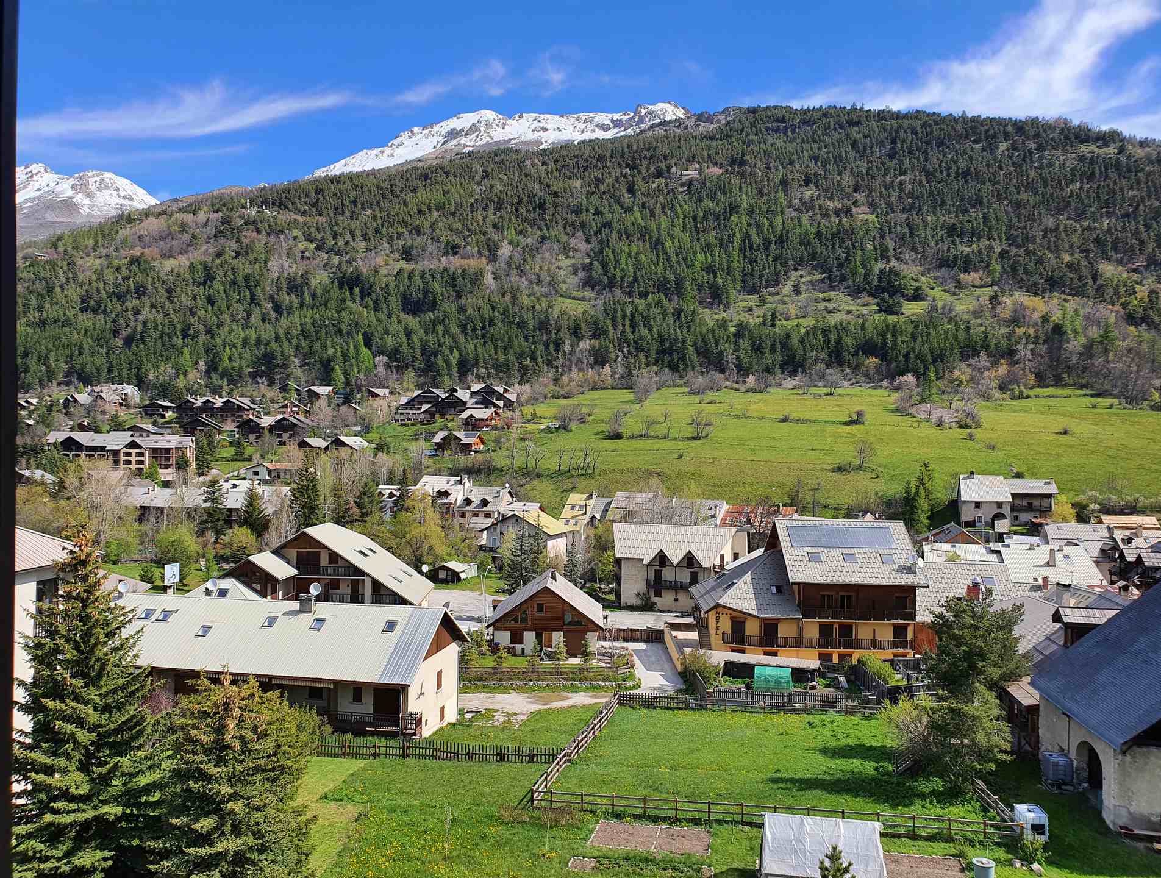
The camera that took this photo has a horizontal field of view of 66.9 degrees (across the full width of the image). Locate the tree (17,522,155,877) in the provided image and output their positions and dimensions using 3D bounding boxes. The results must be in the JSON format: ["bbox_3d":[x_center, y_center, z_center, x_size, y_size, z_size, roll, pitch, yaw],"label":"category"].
[{"bbox_3d":[-15.609,8.600,27.535,5.100,11.795,5.100,1,0,-29],"label":"tree"}]

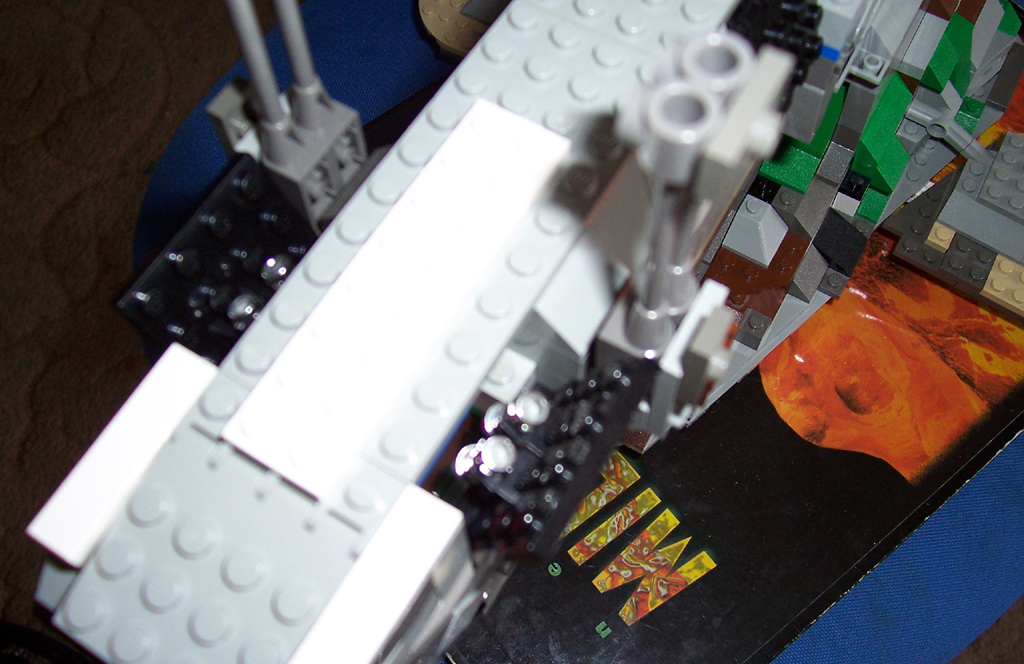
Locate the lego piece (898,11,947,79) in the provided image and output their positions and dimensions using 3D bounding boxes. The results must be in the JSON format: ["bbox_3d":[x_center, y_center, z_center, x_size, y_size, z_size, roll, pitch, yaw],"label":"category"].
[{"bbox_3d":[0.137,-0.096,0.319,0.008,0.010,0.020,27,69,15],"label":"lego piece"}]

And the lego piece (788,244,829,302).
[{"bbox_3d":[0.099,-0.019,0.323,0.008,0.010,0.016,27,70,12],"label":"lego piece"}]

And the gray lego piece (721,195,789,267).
[{"bbox_3d":[0.077,-0.032,0.304,0.016,0.011,0.016,27,69,15],"label":"gray lego piece"}]

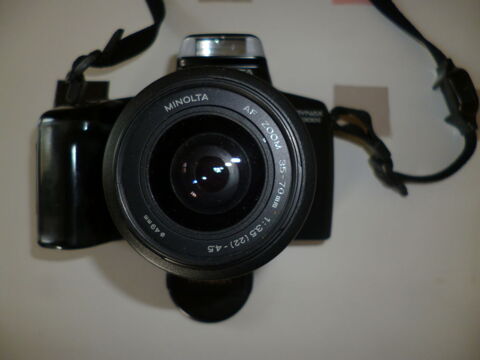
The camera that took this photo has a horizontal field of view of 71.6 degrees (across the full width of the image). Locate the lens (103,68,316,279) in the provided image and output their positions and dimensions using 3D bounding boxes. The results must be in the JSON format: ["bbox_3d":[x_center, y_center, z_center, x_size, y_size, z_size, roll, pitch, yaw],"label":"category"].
[{"bbox_3d":[-0.009,-0.003,0.117,0.063,0.055,0.063,0,91,0],"label":"lens"}]

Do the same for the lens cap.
[{"bbox_3d":[-0.018,0.060,0.200,0.052,0.009,0.052,0,89,1],"label":"lens cap"}]

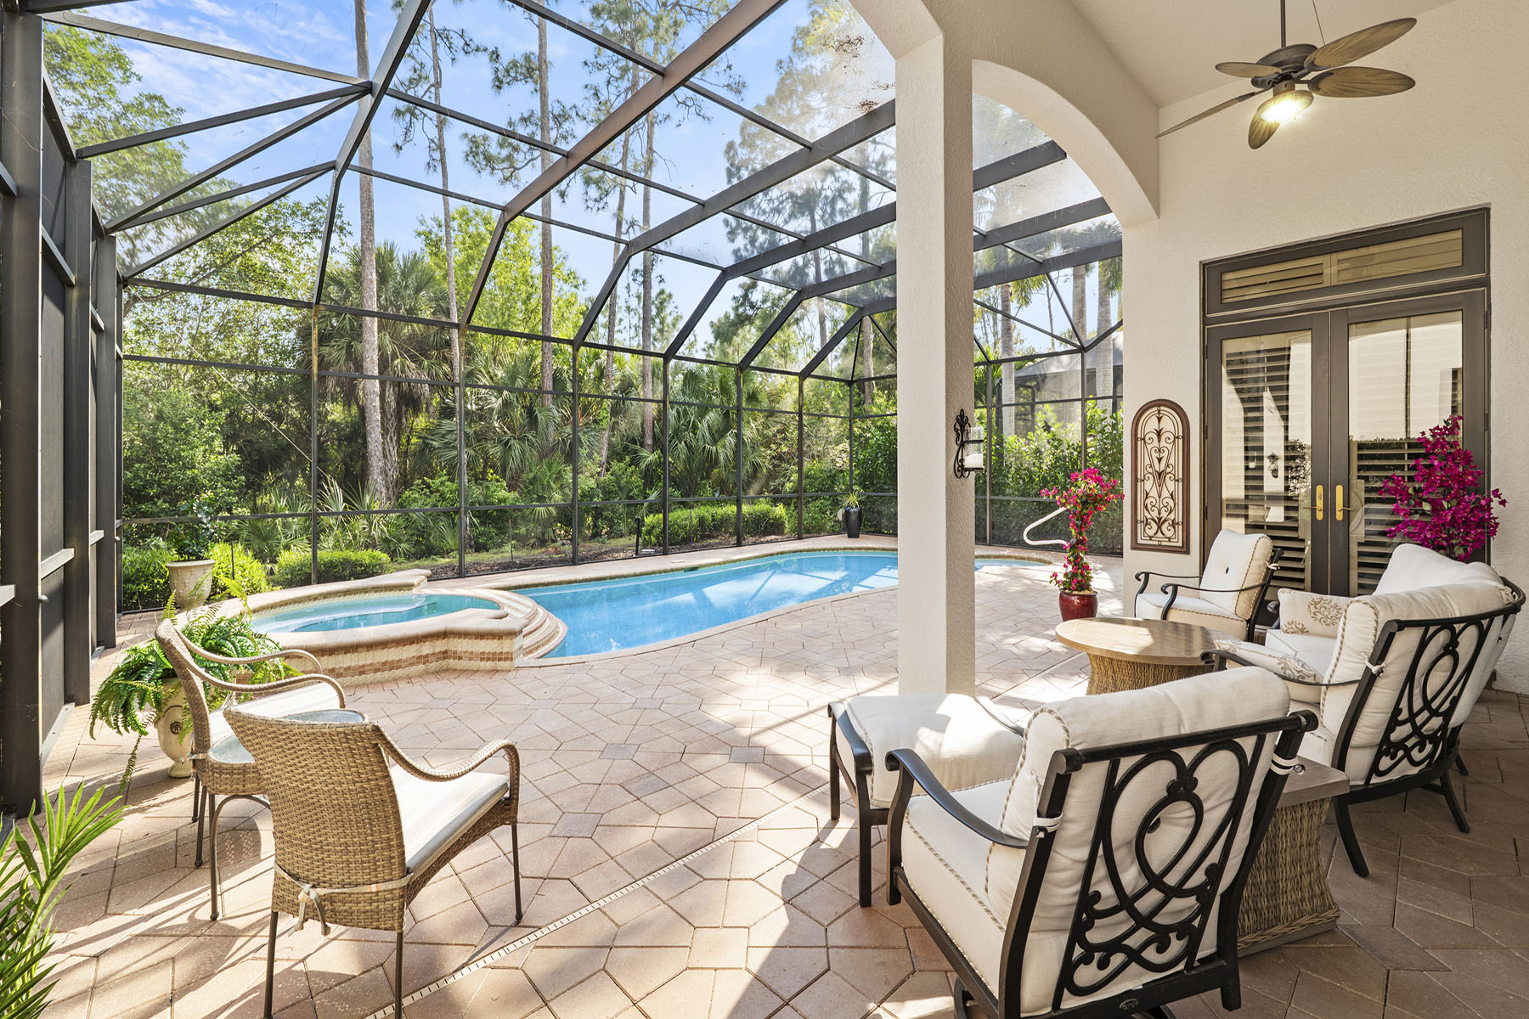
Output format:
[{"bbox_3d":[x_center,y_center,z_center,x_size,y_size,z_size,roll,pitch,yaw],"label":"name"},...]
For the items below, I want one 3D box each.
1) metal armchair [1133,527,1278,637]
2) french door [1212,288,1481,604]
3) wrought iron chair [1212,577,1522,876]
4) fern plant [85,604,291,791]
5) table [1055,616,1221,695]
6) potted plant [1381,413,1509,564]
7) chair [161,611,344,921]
[{"bbox_3d":[3.340,0.684,4.570,0.840,0.940,0.730,0,2,13],"label":"metal armchair"},{"bbox_3d":[4.370,-0.243,4.590,1.540,2.530,0.120,2,2,45],"label":"french door"},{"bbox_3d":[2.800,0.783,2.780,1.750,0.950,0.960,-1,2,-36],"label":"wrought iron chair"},{"bbox_3d":[-2.830,0.851,2.900,0.900,0.800,0.870,2,2,45],"label":"fern plant"},{"bbox_3d":[2.170,0.973,3.380,0.940,0.500,0.940,2,2,45],"label":"table"},{"bbox_3d":[4.420,0.304,3.880,0.760,1.780,0.700,2,2,45],"label":"potted plant"},{"bbox_3d":[-2.100,0.847,2.450,0.570,0.860,0.620,2,2,44],"label":"chair"}]

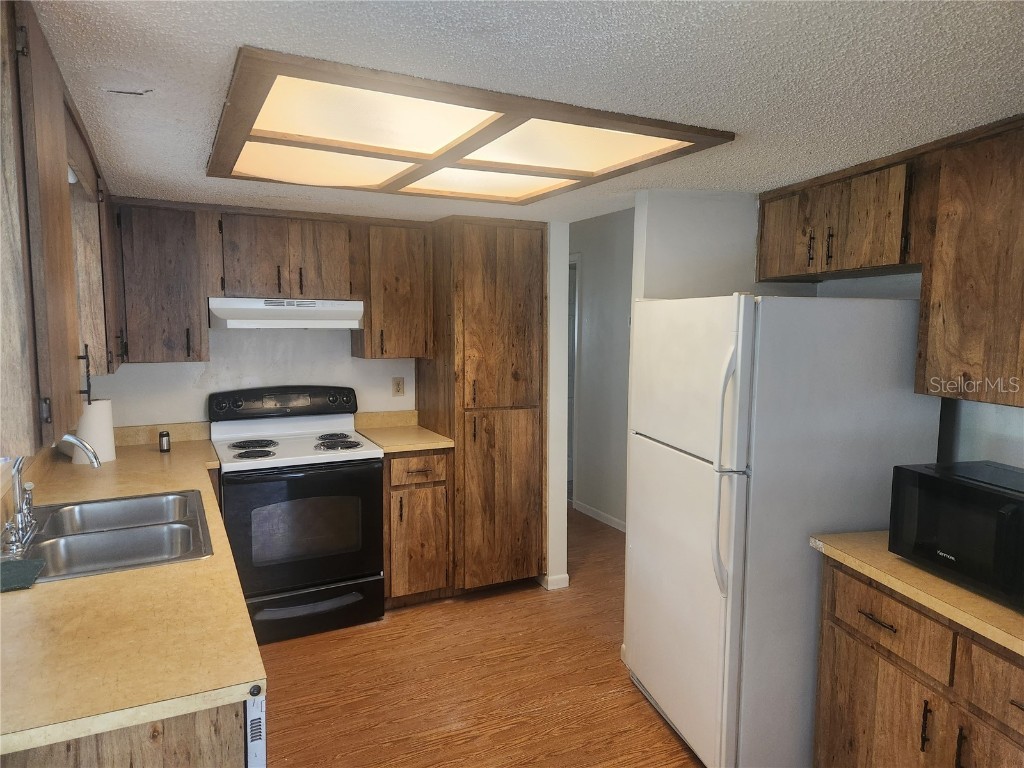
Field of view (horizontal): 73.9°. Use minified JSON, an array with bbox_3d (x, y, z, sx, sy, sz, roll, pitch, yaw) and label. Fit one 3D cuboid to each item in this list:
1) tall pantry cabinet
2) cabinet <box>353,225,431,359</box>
[{"bbox_3d":[-0.196,0.110,4.166,0.597,2.110,0.635,-2,6,-27],"label":"tall pantry cabinet"},{"bbox_3d":[-0.709,-0.542,4.015,0.405,0.763,0.325,-2,6,-27],"label":"cabinet"}]

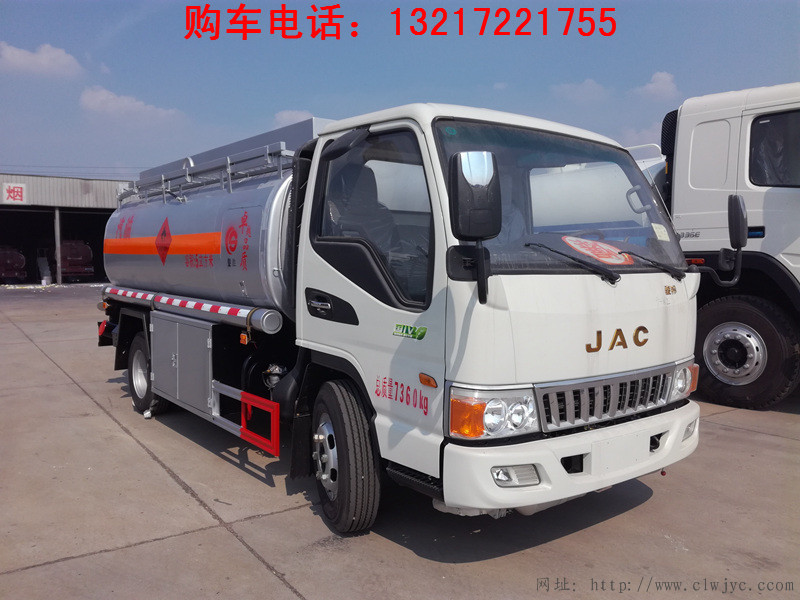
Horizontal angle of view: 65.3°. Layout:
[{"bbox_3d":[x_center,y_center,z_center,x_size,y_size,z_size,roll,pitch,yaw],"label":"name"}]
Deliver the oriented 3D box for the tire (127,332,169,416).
[{"bbox_3d":[-2.392,0.684,5.966,0.195,0.772,0.772,-2,4,-39],"label":"tire"}]

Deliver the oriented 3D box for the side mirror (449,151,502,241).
[{"bbox_3d":[0.273,-0.384,2.257,0.185,0.325,0.095,0,3,-11],"label":"side mirror"}]

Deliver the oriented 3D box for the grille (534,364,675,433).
[{"bbox_3d":[1.033,0.459,3.055,1.190,0.225,0.100,-2,4,-39],"label":"grille"}]

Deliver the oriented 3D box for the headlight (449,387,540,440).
[{"bbox_3d":[0.406,0.485,2.676,0.370,0.210,0.170,-1,4,-33],"label":"headlight"}]

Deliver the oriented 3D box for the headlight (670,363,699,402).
[{"bbox_3d":[1.552,0.455,3.580,0.170,0.210,0.370,4,4,44],"label":"headlight"}]

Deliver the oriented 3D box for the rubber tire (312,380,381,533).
[{"bbox_3d":[-0.301,0.865,3.471,0.195,0.772,0.772,0,3,-21],"label":"rubber tire"}]

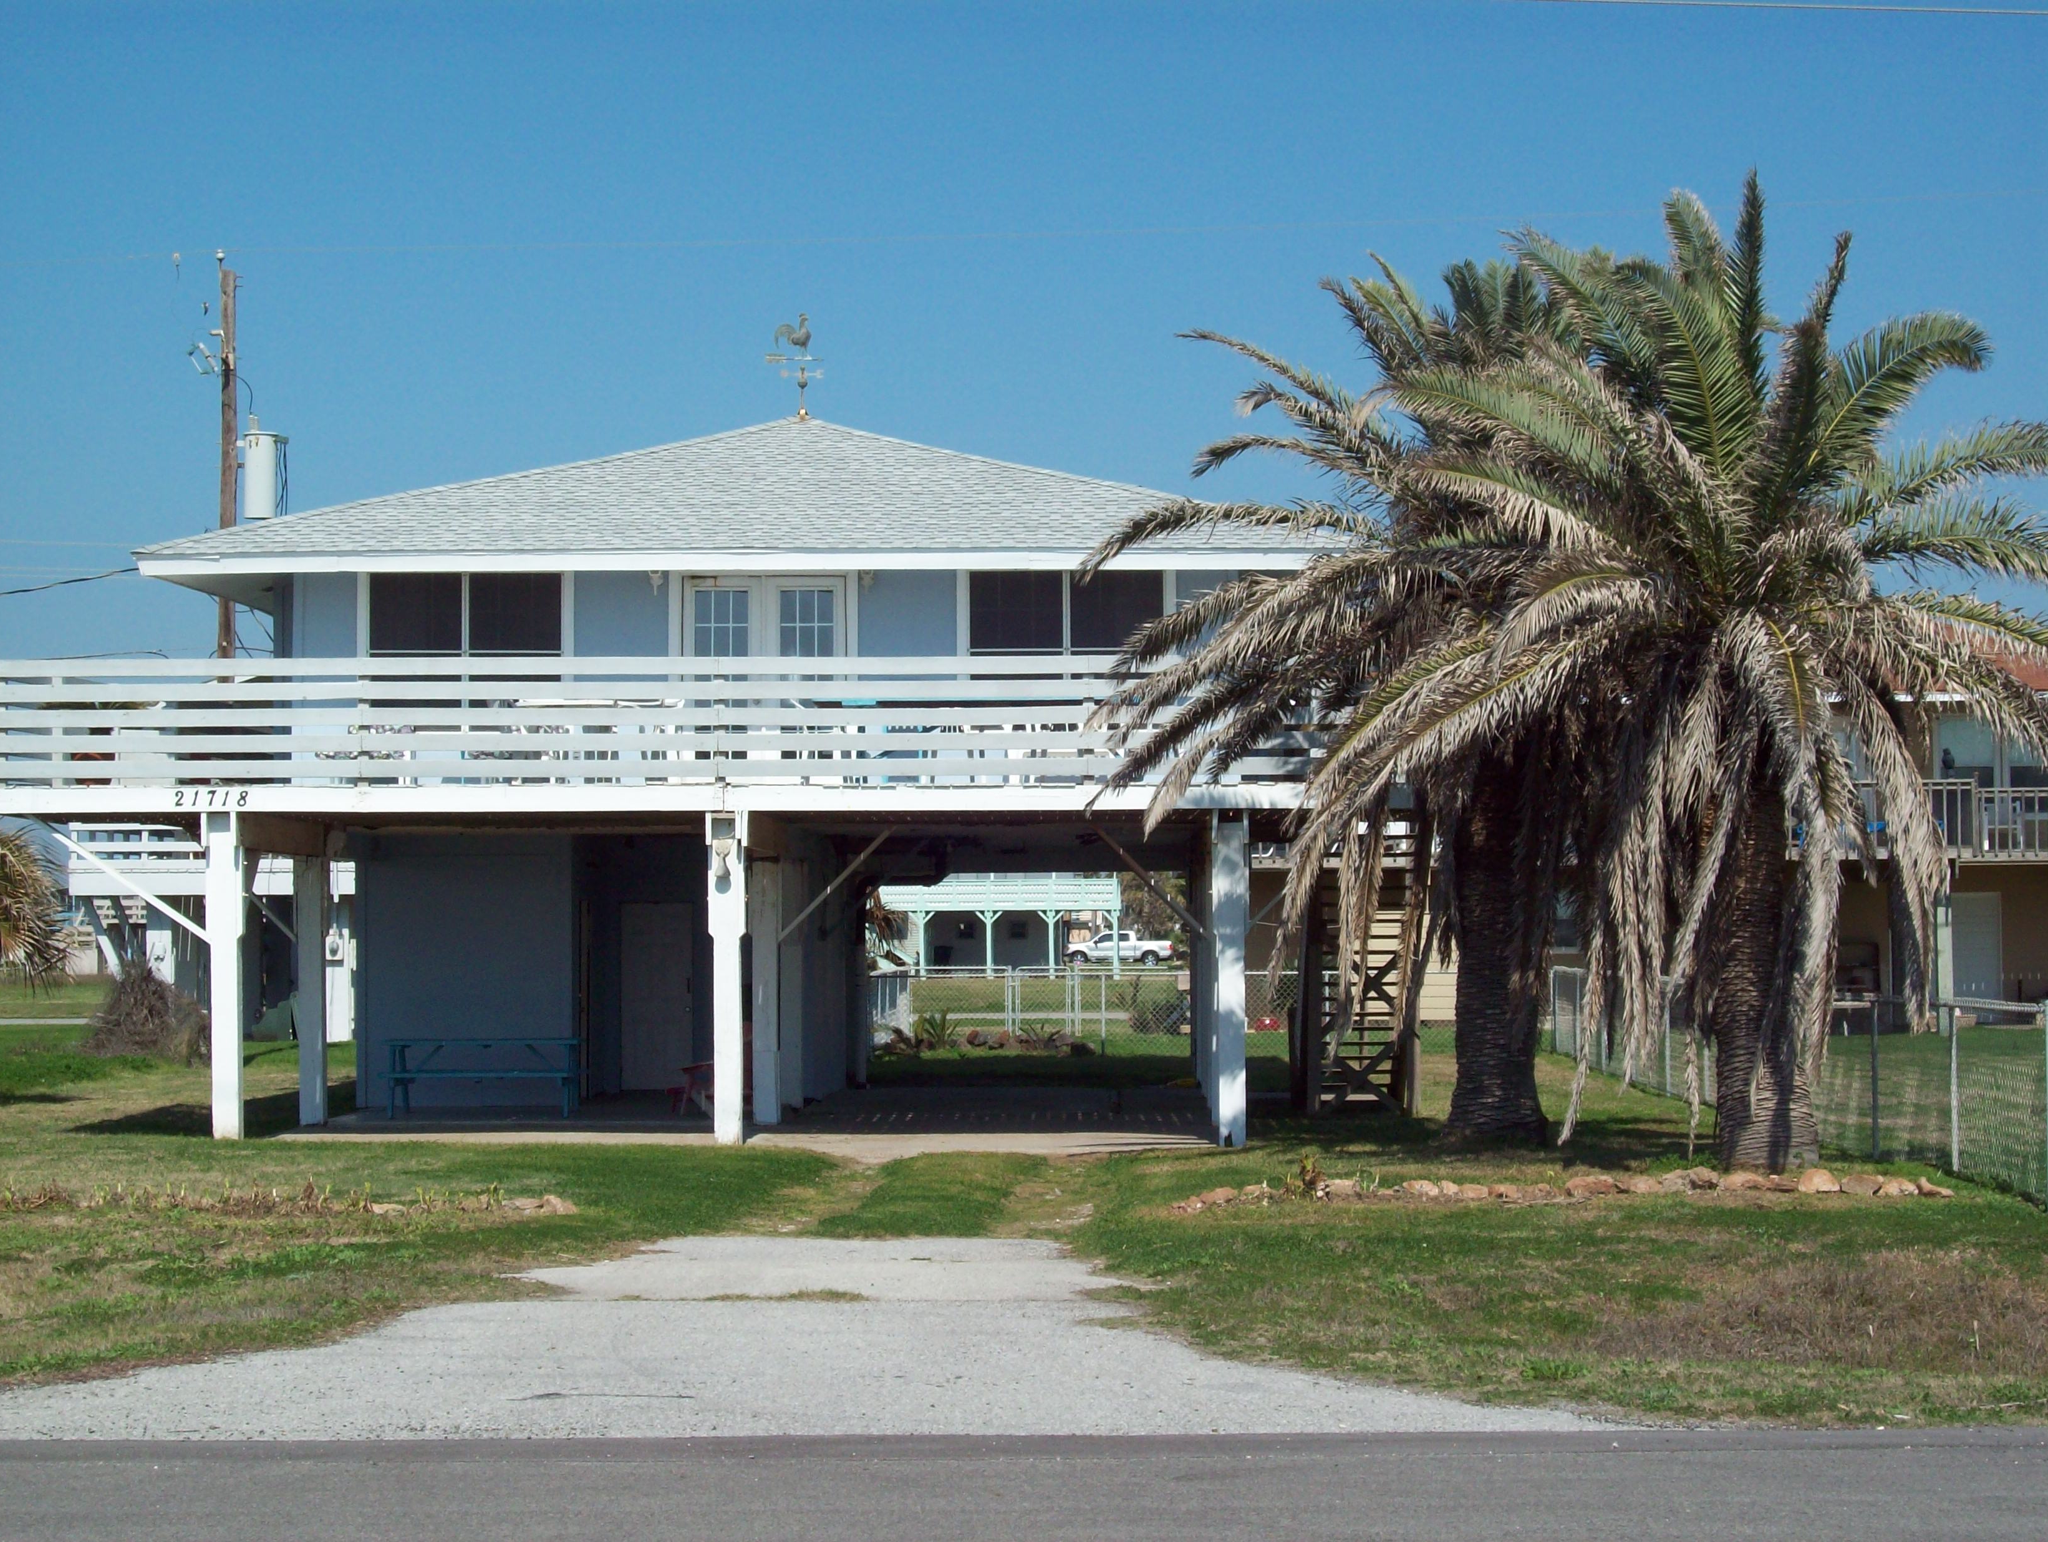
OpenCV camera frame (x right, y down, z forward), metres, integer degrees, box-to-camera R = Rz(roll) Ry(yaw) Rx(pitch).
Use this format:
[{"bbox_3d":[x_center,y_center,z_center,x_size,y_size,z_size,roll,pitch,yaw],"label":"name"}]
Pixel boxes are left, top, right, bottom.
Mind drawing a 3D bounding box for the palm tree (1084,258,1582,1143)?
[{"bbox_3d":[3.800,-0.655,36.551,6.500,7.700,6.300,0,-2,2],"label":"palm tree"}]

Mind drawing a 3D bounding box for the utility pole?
[{"bbox_3d":[-10.400,-1.415,54.092,0.300,10.600,0.300,0,-2,0],"label":"utility pole"}]

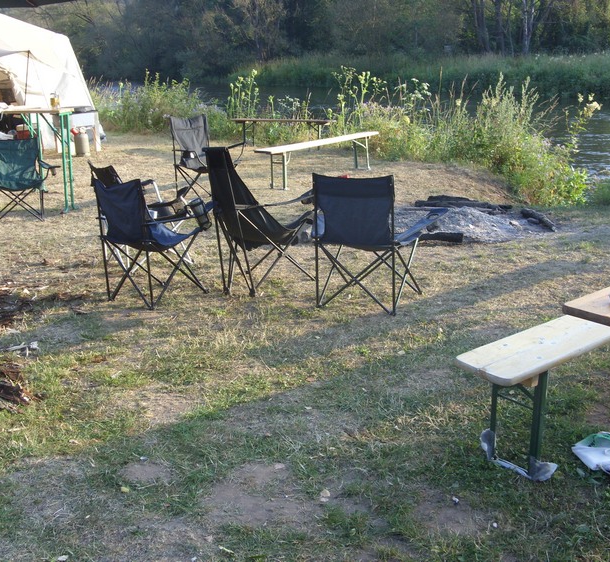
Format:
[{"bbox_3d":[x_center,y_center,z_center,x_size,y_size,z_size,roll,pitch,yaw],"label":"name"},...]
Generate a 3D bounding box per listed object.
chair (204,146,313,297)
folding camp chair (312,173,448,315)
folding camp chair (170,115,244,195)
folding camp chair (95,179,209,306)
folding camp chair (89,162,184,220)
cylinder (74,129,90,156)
[{"bbox_3d":[-0.357,-0.438,5.689,0.700,1.000,0.900,8,17,29],"label":"chair"},{"bbox_3d":[0.421,-0.299,5.381,0.840,0.890,0.720,6,16,22],"label":"folding camp chair"},{"bbox_3d":[-1.057,-1.363,9.269,0.680,0.960,0.820,10,18,34],"label":"folding camp chair"},{"bbox_3d":[-1.007,-0.304,5.495,0.720,0.840,0.650,11,18,35],"label":"folding camp chair"},{"bbox_3d":[-1.261,-0.535,6.390,0.670,0.830,0.580,-11,18,-35],"label":"folding camp chair"},{"bbox_3d":[-3.822,-2.386,14.060,0.240,0.490,0.240,0,15,0],"label":"cylinder"}]

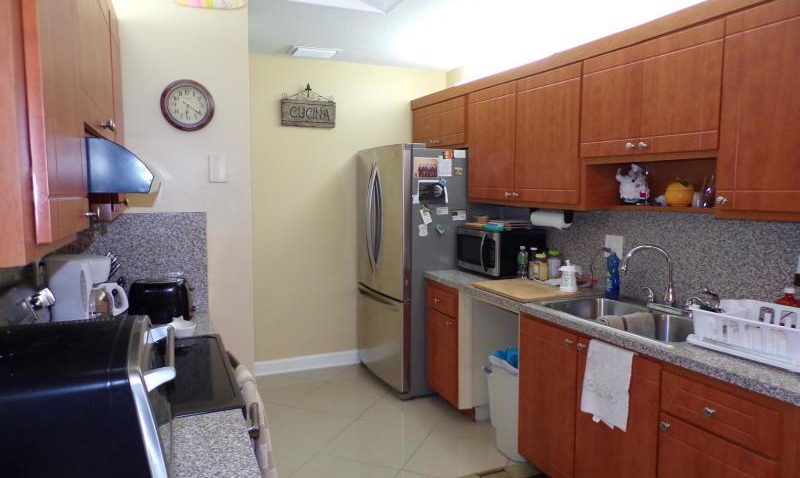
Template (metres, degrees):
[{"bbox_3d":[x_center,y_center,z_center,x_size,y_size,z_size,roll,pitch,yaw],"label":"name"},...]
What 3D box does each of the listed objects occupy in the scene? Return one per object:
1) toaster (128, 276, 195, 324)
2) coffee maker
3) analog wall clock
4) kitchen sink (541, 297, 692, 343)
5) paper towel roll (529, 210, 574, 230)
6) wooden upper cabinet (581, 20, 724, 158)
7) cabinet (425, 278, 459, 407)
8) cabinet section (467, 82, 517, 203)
[{"bbox_3d":[-1.005,0.264,2.354,0.260,0.185,0.165,-2,5,-22],"label":"toaster"},{"bbox_3d":[-1.189,0.218,2.136,0.255,0.310,0.200,-2,5,-22],"label":"coffee maker"},{"bbox_3d":[-0.945,-0.593,2.474,0.225,0.225,0.040,-2,6,-24],"label":"analog wall clock"},{"bbox_3d":[1.076,0.433,2.494,0.540,0.190,0.830,-2,6,-24],"label":"kitchen sink"},{"bbox_3d":[0.912,-0.117,3.348,0.099,0.099,0.282,-2,6,-23],"label":"paper towel roll"},{"bbox_3d":[1.228,-0.629,2.540,0.335,0.500,0.762,-2,6,-24],"label":"wooden upper cabinet"},{"bbox_3d":[0.553,0.690,3.755,0.580,0.782,0.457,-2,6,-23],"label":"cabinet"},{"bbox_3d":[0.736,-0.622,3.687,0.320,0.749,0.588,-3,6,-23],"label":"cabinet section"}]

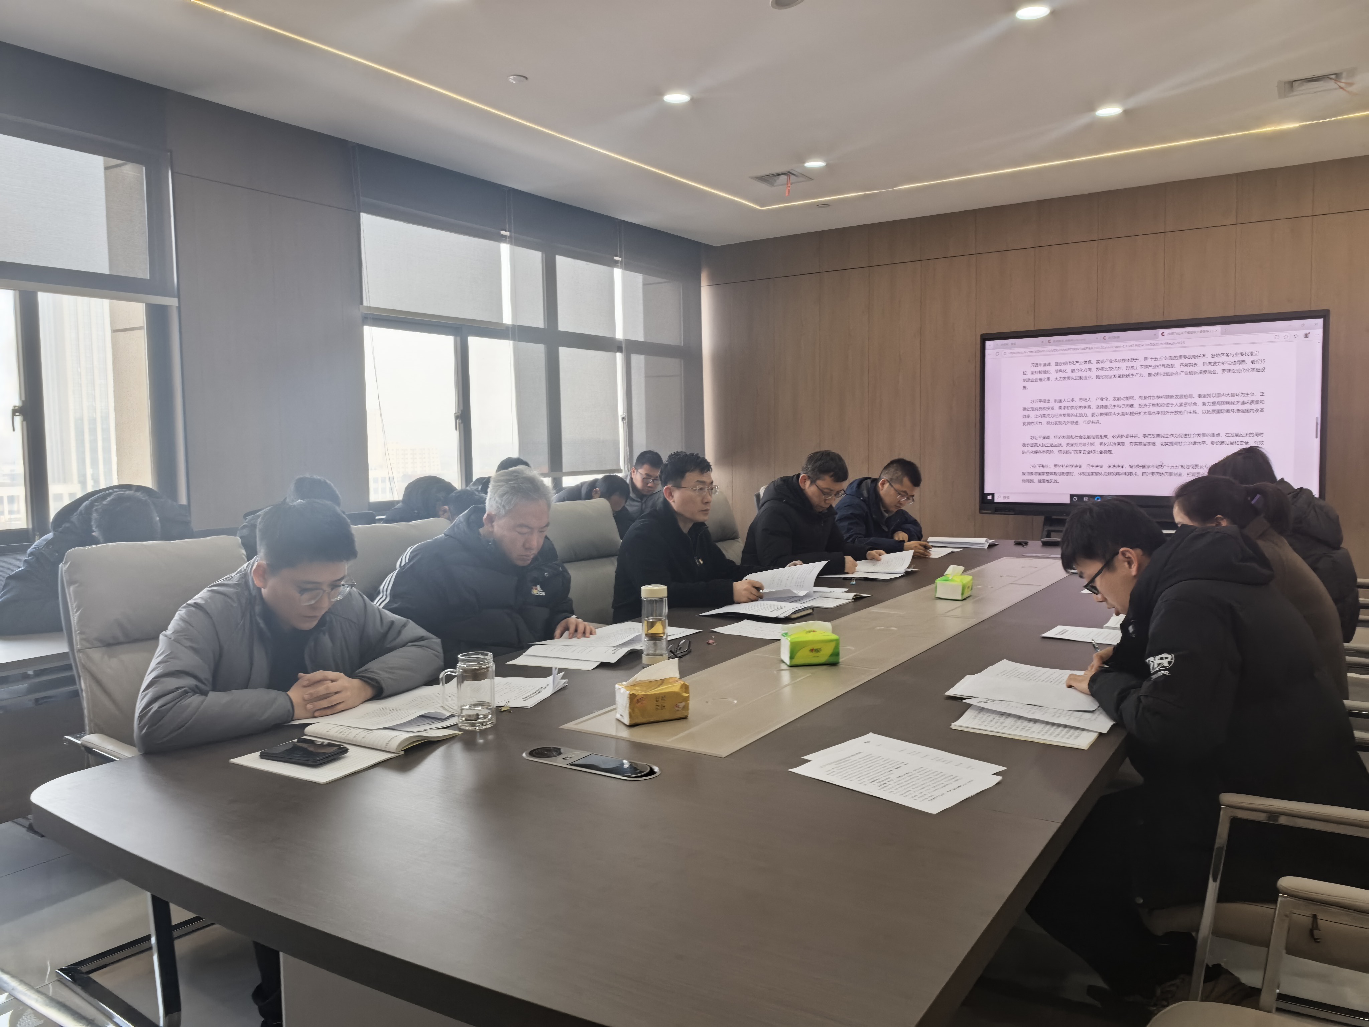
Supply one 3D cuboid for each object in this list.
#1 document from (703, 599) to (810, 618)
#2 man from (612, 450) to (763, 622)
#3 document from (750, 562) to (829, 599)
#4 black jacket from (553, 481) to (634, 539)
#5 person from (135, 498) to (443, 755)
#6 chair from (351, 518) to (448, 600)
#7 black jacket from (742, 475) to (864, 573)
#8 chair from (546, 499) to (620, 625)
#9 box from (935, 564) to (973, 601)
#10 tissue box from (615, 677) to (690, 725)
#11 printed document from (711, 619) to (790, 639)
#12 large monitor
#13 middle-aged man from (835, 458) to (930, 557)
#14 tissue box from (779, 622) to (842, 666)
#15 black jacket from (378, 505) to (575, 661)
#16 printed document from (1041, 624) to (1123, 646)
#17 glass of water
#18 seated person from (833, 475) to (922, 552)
[{"bbox_3d":[0.245,0.328,3.200,0.290,0.028,0.235,4,7,43],"label":"document"},{"bbox_3d":[0.004,0.412,3.596,0.700,1.300,0.540,3,6,32],"label":"man"},{"bbox_3d":[0.358,0.230,3.532,0.300,0.110,0.210,3,6,35],"label":"document"},{"bbox_3d":[-0.535,0.117,5.378,0.550,0.600,0.550,3,6,35],"label":"black jacket"},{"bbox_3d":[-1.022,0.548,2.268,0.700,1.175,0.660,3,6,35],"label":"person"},{"bbox_3d":[-0.772,0.581,3.051,0.660,1.075,0.580,3,6,35],"label":"chair"},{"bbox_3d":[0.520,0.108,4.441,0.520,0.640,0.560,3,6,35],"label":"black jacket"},{"bbox_3d":[-0.235,0.511,3.819,0.660,1.075,0.580,3,6,35],"label":"chair"},{"bbox_3d":[1.005,0.255,3.531,0.096,0.106,0.145,2,6,30],"label":"box"},{"bbox_3d":[-0.066,0.408,2.055,0.142,0.073,0.075,-3,5,-23],"label":"tissue box"},{"bbox_3d":[0.264,0.359,2.961,0.297,0.010,0.210,3,6,35],"label":"printed document"},{"bbox_3d":[2.813,-0.563,5.887,1.936,1.191,0.100,3,6,35],"label":"large monitor"},{"bbox_3d":[1.036,0.318,4.934,0.680,1.240,0.560,3,6,35],"label":"middle-aged man"},{"bbox_3d":[0.336,0.347,2.541,0.137,0.100,0.082,-1,5,-10],"label":"tissue box"},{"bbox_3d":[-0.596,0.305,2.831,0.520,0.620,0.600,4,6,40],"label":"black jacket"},{"bbox_3d":[1.240,0.361,2.837,0.297,0.008,0.210,3,6,35],"label":"printed document"},{"bbox_3d":[-0.462,0.377,2.013,0.116,0.148,0.079,-2,5,-12],"label":"glass of water"},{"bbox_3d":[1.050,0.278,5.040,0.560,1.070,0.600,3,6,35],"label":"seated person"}]

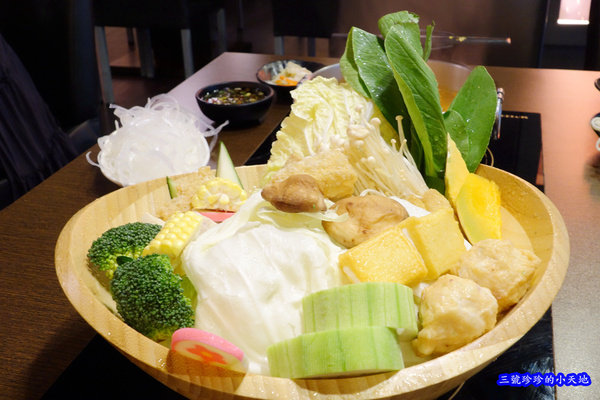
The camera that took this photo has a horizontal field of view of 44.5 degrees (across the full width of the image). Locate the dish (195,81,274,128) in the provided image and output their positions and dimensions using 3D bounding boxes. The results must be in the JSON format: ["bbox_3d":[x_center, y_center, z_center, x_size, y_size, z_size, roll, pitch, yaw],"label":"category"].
[{"bbox_3d":[-0.077,-0.110,0.891,0.095,0.040,0.095,-2,26,0],"label":"dish"}]

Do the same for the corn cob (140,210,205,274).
[{"bbox_3d":[-0.079,0.026,0.456,0.031,0.032,0.042,18,32,36],"label":"corn cob"}]

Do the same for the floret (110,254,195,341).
[{"bbox_3d":[-0.080,0.053,0.396,0.044,0.043,0.042,7,27,18],"label":"floret"}]

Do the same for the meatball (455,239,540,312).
[{"bbox_3d":[0.113,0.043,0.417,0.044,0.036,0.042,-2,26,1],"label":"meatball"}]

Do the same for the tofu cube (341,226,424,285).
[{"bbox_3d":[0.047,0.034,0.408,0.039,0.022,0.039,-25,46,-5],"label":"tofu cube"}]

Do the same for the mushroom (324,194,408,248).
[{"bbox_3d":[0.038,0.014,0.428,0.050,0.026,0.043,-2,40,0],"label":"mushroom"}]

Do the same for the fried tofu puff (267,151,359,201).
[{"bbox_3d":[0.009,-0.015,0.467,0.050,0.030,0.034,-13,28,-22],"label":"fried tofu puff"}]

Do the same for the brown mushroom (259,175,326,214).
[{"bbox_3d":[-0.005,-0.004,0.450,0.041,0.022,0.032,-8,26,-13],"label":"brown mushroom"}]

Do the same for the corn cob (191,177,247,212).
[{"bbox_3d":[-0.057,-0.004,0.509,0.037,0.024,0.032,-6,26,-9],"label":"corn cob"}]

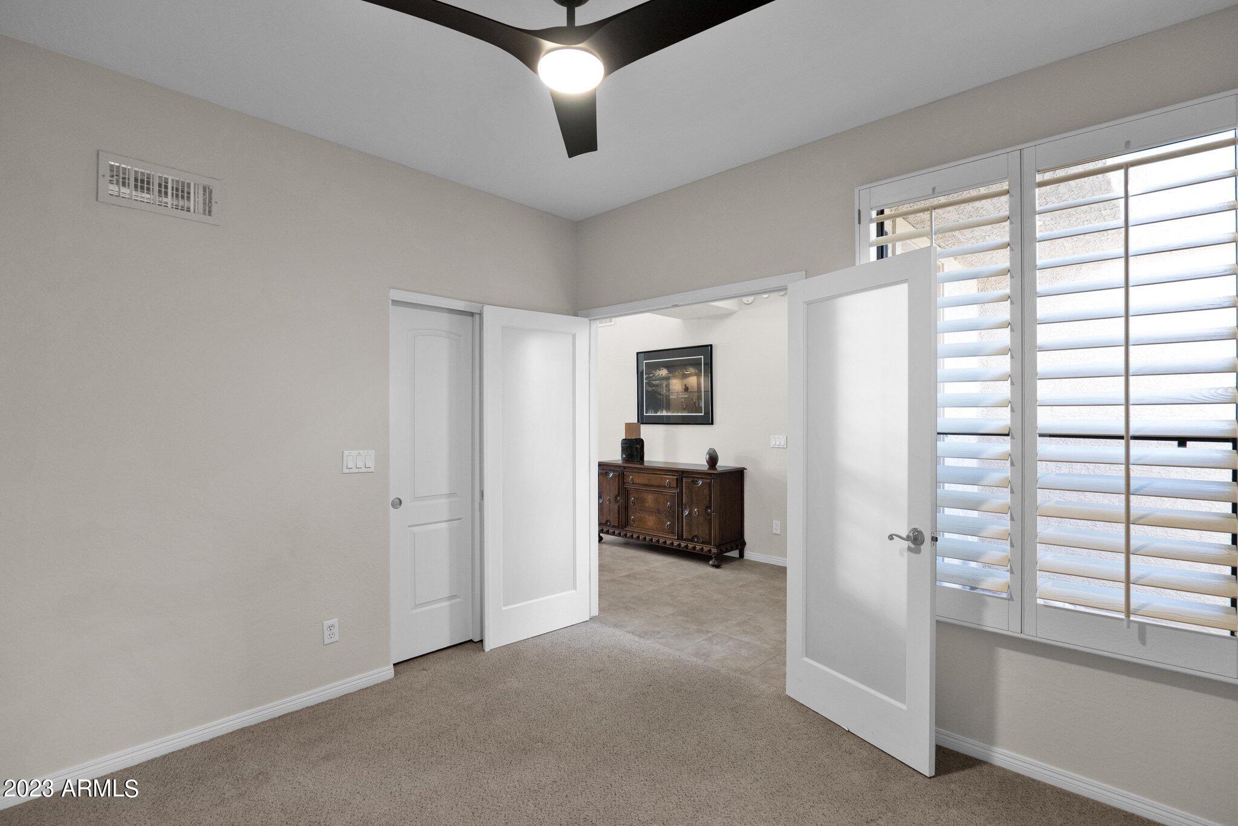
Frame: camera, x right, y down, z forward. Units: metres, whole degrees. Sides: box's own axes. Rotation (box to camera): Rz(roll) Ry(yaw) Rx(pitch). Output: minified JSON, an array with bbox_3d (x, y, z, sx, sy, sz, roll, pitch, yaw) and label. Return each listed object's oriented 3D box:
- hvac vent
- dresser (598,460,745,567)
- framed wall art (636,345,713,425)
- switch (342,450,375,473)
[{"bbox_3d":[-1.869,-0.912,2.255,0.020,0.198,0.390,0,0,45],"label":"hvac vent"},{"bbox_3d":[0.466,0.980,5.702,1.650,0.875,0.475,0,0,41],"label":"dresser"},{"bbox_3d":[0.578,-0.282,5.920,0.993,0.828,0.030,0,0,41],"label":"framed wall art"},{"bbox_3d":[-1.326,0.252,2.814,0.012,0.114,0.160,0,0,45],"label":"switch"}]

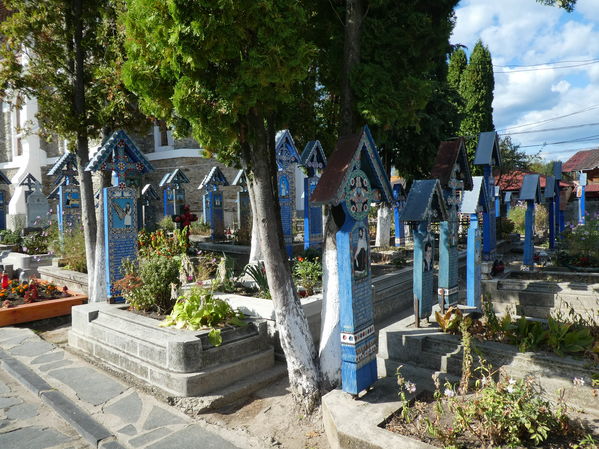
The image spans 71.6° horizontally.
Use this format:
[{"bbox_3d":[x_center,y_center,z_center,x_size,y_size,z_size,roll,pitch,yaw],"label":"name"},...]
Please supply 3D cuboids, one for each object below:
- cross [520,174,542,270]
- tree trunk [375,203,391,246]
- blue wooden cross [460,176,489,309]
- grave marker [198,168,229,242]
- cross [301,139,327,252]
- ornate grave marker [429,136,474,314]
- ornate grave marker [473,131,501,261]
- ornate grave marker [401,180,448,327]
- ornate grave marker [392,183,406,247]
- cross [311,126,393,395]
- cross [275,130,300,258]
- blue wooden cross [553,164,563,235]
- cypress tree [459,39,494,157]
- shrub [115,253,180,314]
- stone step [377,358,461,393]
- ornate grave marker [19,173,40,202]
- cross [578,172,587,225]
[{"bbox_3d":[3.199,-0.041,5.724,0.206,1.277,0.494,3,4,38],"label":"cross"},{"bbox_3d":[2.023,-0.017,9.964,0.350,1.120,0.350,1,4,11],"label":"tree trunk"},{"bbox_3d":[1.853,0.200,4.397,0.144,1.399,0.515,3,4,38],"label":"blue wooden cross"},{"bbox_3d":[-2.104,-0.517,10.340,0.260,1.840,0.800,3,5,36],"label":"grave marker"},{"bbox_3d":[0.262,-0.525,7.501,0.175,1.964,0.618,3,4,38],"label":"cross"},{"bbox_3d":[1.436,0.008,3.922,0.206,1.632,0.536,3,4,38],"label":"ornate grave marker"},{"bbox_3d":[3.234,-0.492,7.128,0.270,2.220,0.800,3,5,36],"label":"ornate grave marker"},{"bbox_3d":[1.102,0.253,3.619,0.220,1.260,0.630,3,5,36],"label":"ornate grave marker"},{"bbox_3d":[2.301,-0.200,9.554,0.240,1.420,0.540,3,5,36],"label":"ornate grave marker"},{"bbox_3d":[0.432,0.267,3.190,0.230,2.020,0.900,-2,2,36],"label":"cross"},{"bbox_3d":[-0.308,-0.510,7.228,0.260,2.220,0.860,3,5,36],"label":"cross"},{"bbox_3d":[6.070,-0.577,9.768,0.206,1.773,0.464,3,4,38],"label":"blue wooden cross"},{"bbox_3d":[6.859,-3.498,16.234,1.400,7.200,1.400,2,4,23],"label":"cypress tree"},{"bbox_3d":[-1.628,0.637,4.475,0.515,0.588,0.536,3,4,38],"label":"shrub"},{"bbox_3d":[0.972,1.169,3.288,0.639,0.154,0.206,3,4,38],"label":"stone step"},{"bbox_3d":[-8.351,-0.685,12.857,0.206,1.809,0.567,3,4,38],"label":"ornate grave marker"},{"bbox_3d":[8.621,-0.720,12.649,0.206,1.688,0.464,3,4,38],"label":"cross"}]

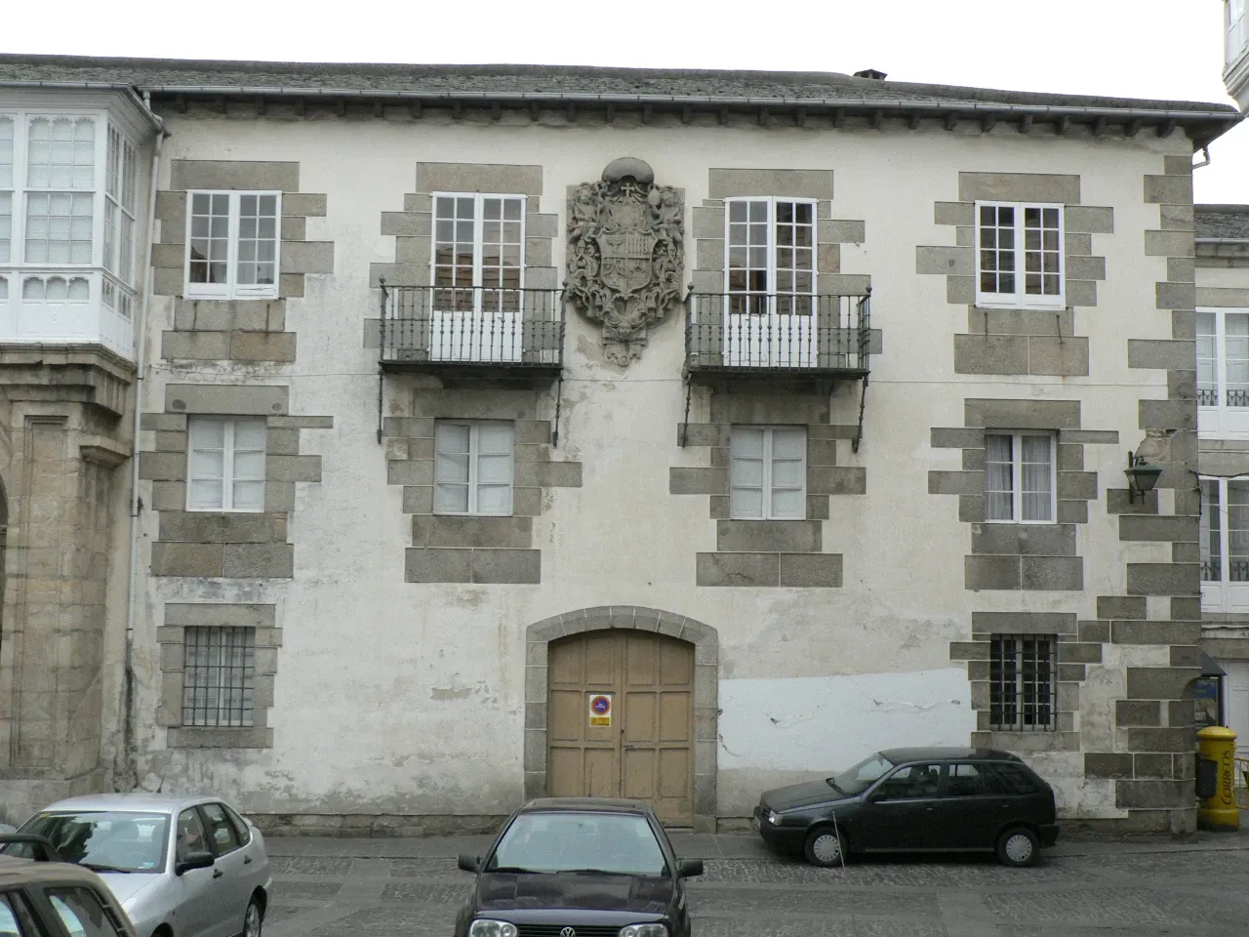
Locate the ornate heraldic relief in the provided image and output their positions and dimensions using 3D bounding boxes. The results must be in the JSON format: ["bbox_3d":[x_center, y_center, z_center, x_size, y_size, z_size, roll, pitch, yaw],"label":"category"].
[{"bbox_3d":[0.023,-3.065,25.211,1.722,3.062,0.360,1,-5,-1],"label":"ornate heraldic relief"}]

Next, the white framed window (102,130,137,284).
[{"bbox_3d":[-7.185,-3.745,24.210,0.110,2.080,1.560,1,-5,-2],"label":"white framed window"}]

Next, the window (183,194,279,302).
[{"bbox_3d":[-5.805,-3.316,25.146,1.412,1.629,0.130,1,-5,-2],"label":"window"}]

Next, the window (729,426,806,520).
[{"bbox_3d":[2.139,0.066,25.289,1.134,1.376,0.120,1,-5,-1],"label":"window"}]

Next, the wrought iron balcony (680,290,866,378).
[{"bbox_3d":[2.235,-1.935,24.942,2.655,1.133,0.780,1,-5,-1],"label":"wrought iron balcony"}]

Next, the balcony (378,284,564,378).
[{"bbox_3d":[-2.207,-2.069,24.862,2.625,1.045,0.780,1,-5,-1],"label":"balcony"}]

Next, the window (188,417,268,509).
[{"bbox_3d":[-5.890,-0.061,25.135,1.109,1.404,0.120,1,-5,-1],"label":"window"}]

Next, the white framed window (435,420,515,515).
[{"bbox_3d":[-2.238,-0.003,25.205,1.152,1.393,0.120,1,-5,-1],"label":"white framed window"}]

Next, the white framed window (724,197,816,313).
[{"bbox_3d":[2.197,-3.206,25.482,1.392,1.755,0.130,1,-5,-2],"label":"white framed window"}]

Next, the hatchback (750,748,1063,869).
[{"bbox_3d":[3.797,4.582,23.152,3.958,1.445,1.700,1,-5,-2],"label":"hatchback"}]

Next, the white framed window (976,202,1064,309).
[{"bbox_3d":[5.964,-3.206,25.557,1.321,1.611,0.120,1,-5,-1],"label":"white framed window"}]

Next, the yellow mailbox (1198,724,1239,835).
[{"bbox_3d":[9.210,4.803,26.306,0.661,1.568,0.661,1,-5,-2],"label":"yellow mailbox"}]

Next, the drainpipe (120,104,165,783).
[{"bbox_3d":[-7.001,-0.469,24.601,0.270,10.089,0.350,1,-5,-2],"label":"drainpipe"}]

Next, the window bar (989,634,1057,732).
[{"bbox_3d":[5.873,3.167,25.006,0.964,1.409,0.050,1,-5,-1],"label":"window bar"}]

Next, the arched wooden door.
[{"bbox_3d":[-0.056,3.825,25.036,2.191,2.897,0.140,1,-5,-2],"label":"arched wooden door"}]

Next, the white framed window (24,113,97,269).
[{"bbox_3d":[-7.764,-3.826,23.348,0.967,2.104,0.120,1,-5,-2],"label":"white framed window"}]

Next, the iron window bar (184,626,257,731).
[{"bbox_3d":[-5.921,3.052,24.773,0.991,1.452,0.050,1,-5,-1],"label":"iron window bar"}]

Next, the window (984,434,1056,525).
[{"bbox_3d":[5.945,0.123,25.460,1.089,1.411,0.120,1,-5,-2],"label":"window"}]

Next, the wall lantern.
[{"bbox_3d":[7.535,0.119,24.813,0.557,0.824,0.880,1,-5,-1],"label":"wall lantern"}]

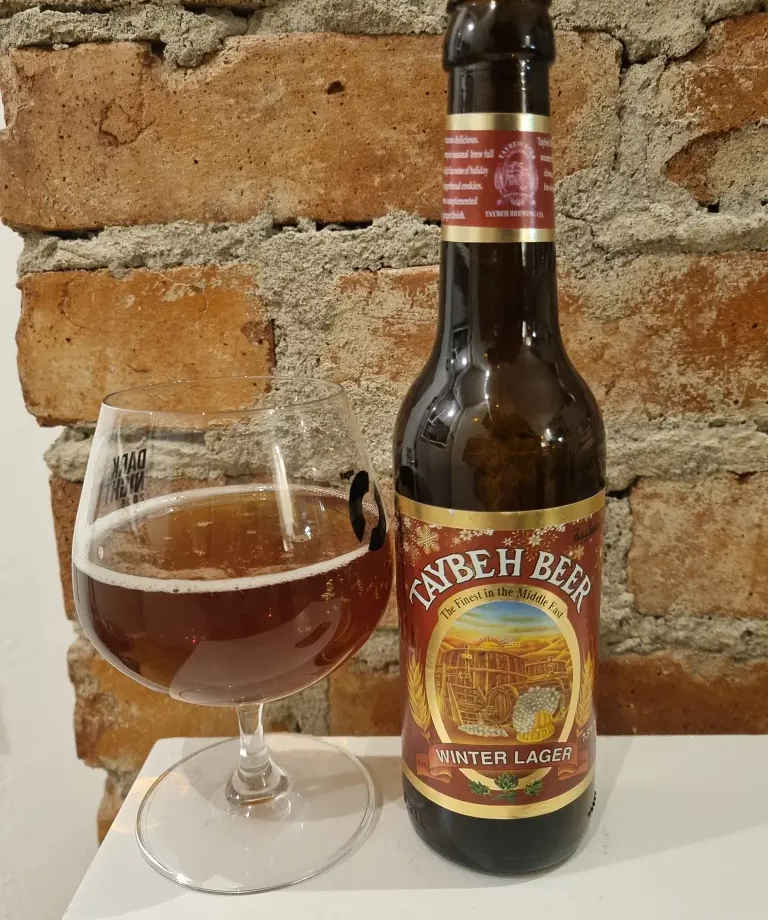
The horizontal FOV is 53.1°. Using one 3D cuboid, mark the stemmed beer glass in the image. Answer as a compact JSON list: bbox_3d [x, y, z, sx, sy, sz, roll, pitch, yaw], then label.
[{"bbox_3d":[-0.045,0.049,0.247,0.098,0.142,0.098,0,14,6],"label":"stemmed beer glass"}]

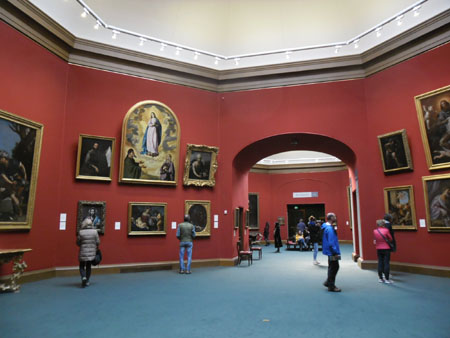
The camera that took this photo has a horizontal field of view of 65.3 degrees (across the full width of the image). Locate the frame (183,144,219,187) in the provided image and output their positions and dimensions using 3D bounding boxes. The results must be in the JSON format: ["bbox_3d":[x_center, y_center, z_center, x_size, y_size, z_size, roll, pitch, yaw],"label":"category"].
[{"bbox_3d":[-0.857,-0.114,12.725,1.230,1.419,0.129,4,-2,-29],"label":"frame"}]

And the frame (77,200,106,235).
[{"bbox_3d":[-4.091,1.490,10.767,0.792,1.019,0.090,4,-10,-29],"label":"frame"}]

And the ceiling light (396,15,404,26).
[{"bbox_3d":[4.672,-3.953,9.345,0.159,0.268,0.179,5,-10,-30],"label":"ceiling light"}]

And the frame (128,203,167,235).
[{"bbox_3d":[-2.540,1.655,11.619,1.280,1.042,0.099,5,-8,-29],"label":"frame"}]

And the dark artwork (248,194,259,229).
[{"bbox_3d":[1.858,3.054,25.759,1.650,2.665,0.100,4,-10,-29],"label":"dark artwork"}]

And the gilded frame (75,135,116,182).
[{"bbox_3d":[-4.040,-0.340,11.033,1.052,1.359,0.099,5,-4,-29],"label":"gilded frame"}]

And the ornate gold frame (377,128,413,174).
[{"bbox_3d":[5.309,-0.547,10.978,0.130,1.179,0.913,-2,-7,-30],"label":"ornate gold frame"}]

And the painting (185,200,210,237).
[{"bbox_3d":[-0.970,1.758,12.534,0.995,1.256,0.080,4,-10,-29],"label":"painting"}]

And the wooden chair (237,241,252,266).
[{"bbox_3d":[0.714,3.060,12.757,0.506,0.883,0.476,-3,-9,15],"label":"wooden chair"}]

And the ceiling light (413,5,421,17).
[{"bbox_3d":[4.905,-4.060,8.996,0.200,0.280,0.200,4,-10,-29],"label":"ceiling light"}]

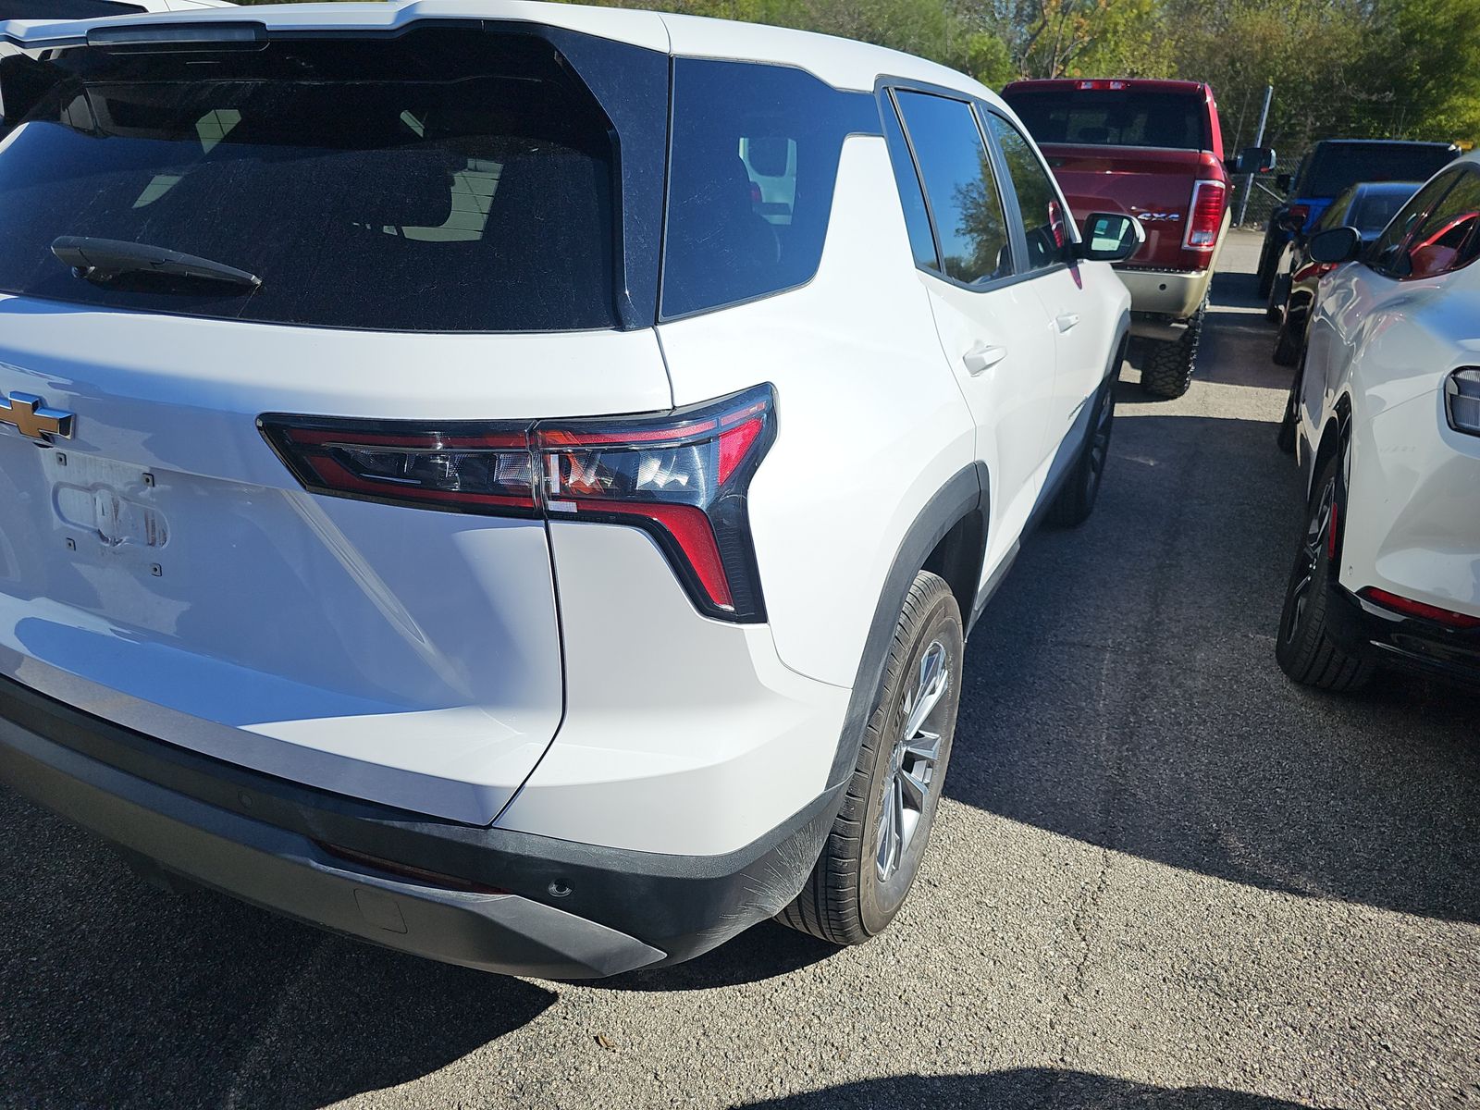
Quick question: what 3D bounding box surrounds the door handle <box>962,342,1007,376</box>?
[{"bbox_3d":[0.450,-0.353,1.781,0.050,0.045,0.240,11,23,24],"label":"door handle"}]

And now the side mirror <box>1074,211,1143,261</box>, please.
[{"bbox_3d":[1.225,-1.049,3.254,0.220,0.155,0.130,11,23,24],"label":"side mirror"}]

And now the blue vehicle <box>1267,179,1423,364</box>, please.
[{"bbox_3d":[5.734,-2.515,8.522,1.850,1.430,4.800,11,23,24],"label":"blue vehicle"}]

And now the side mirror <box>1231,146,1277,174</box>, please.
[{"bbox_3d":[4.427,-3.404,8.484,0.370,0.230,0.170,11,23,24],"label":"side mirror"}]

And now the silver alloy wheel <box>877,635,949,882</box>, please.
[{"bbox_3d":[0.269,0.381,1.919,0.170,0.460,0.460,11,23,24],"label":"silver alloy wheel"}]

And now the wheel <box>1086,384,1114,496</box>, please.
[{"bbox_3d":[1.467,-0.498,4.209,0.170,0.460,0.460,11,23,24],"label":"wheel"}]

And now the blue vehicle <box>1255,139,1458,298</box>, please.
[{"bbox_3d":[7.996,-4.406,12.848,1.880,1.860,4.700,11,23,24],"label":"blue vehicle"}]

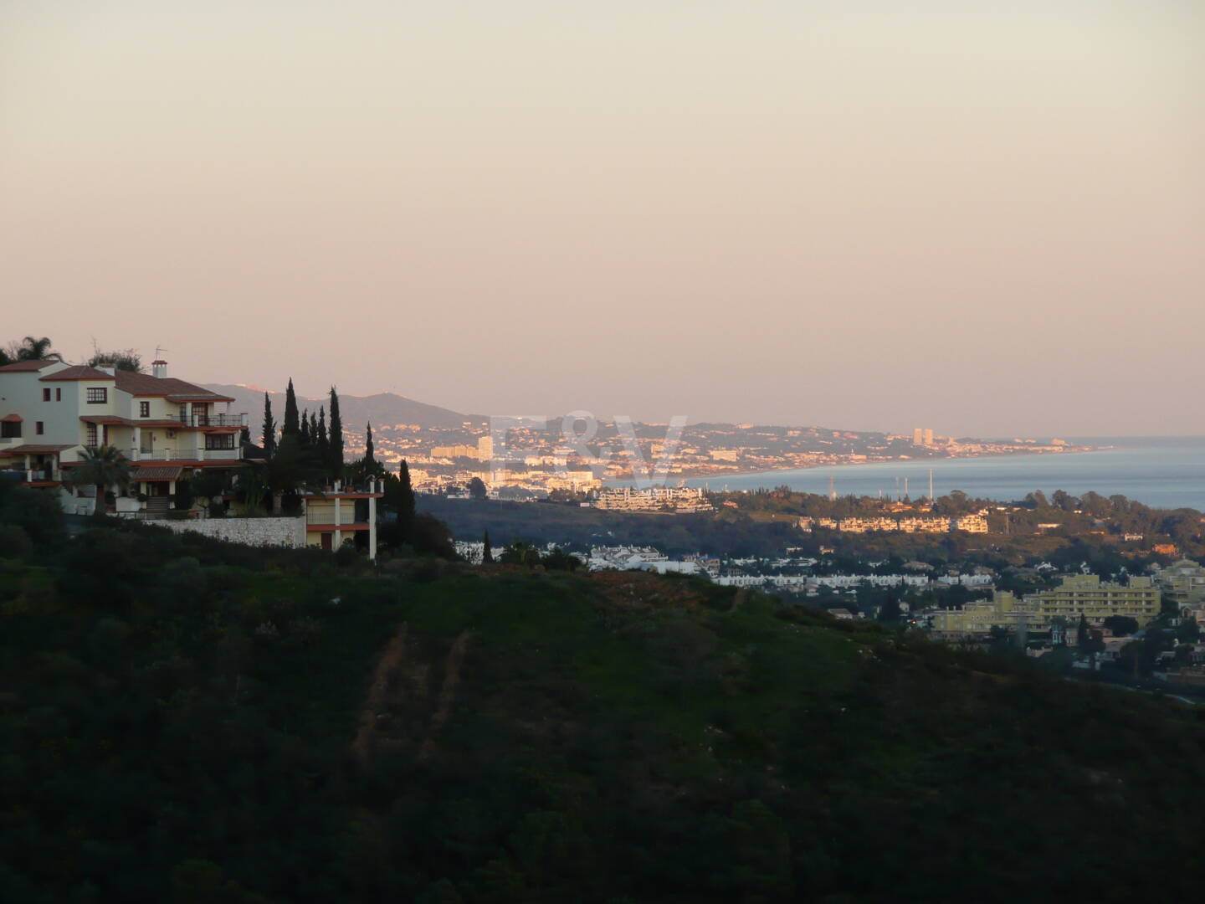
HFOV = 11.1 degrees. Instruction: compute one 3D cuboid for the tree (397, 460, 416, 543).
[{"bbox_3d":[-17.697,4.509,560.000,1.620,7.600,1.620,0,1,0],"label":"tree"}]

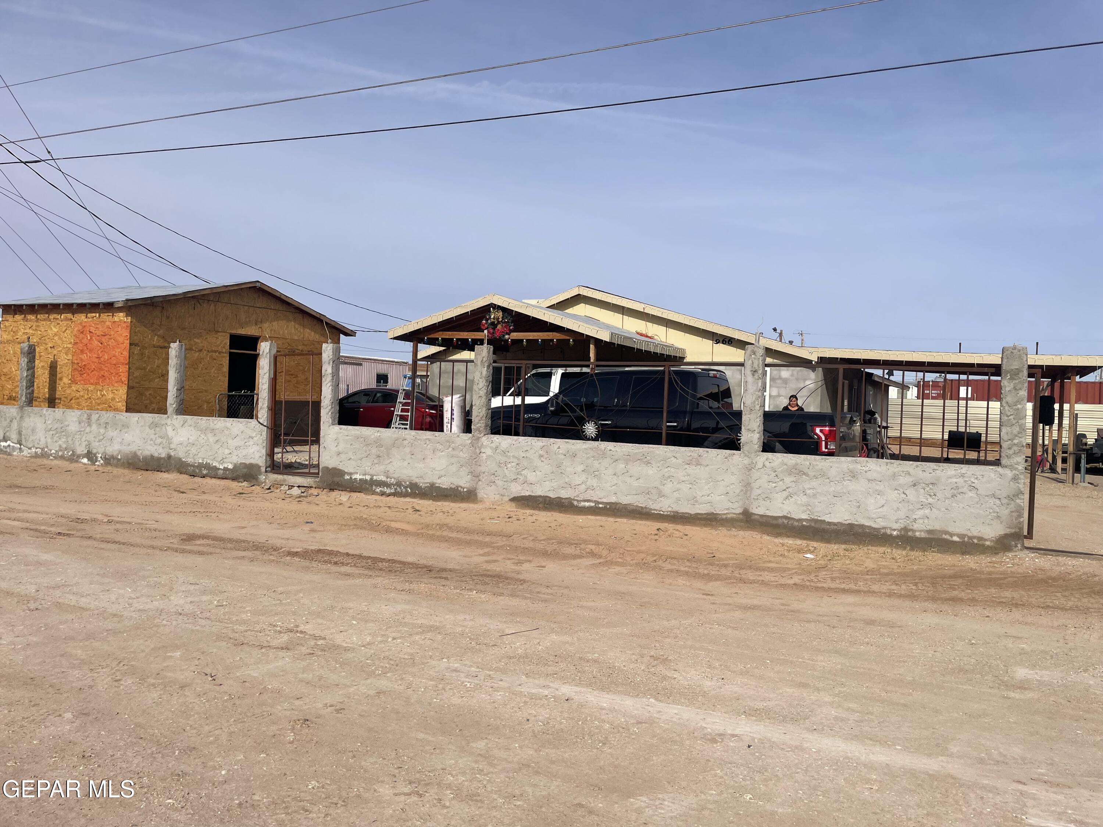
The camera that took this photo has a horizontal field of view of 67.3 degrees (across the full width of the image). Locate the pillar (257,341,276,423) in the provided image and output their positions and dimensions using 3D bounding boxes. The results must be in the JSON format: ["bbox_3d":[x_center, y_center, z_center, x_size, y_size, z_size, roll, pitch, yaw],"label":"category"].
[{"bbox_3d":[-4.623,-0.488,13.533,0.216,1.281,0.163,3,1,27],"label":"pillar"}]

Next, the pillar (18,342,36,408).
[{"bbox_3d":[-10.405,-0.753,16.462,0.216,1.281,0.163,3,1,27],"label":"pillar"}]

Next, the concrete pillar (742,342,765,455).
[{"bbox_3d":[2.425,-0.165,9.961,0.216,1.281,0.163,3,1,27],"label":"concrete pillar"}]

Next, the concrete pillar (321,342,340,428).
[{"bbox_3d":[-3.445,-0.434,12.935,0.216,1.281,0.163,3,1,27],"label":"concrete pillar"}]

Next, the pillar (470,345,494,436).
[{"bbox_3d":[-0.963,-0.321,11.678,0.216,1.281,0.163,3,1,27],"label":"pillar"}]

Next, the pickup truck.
[{"bbox_3d":[1.506,0.366,12.518,5.870,1.950,2.100,3,1,28],"label":"pickup truck"}]

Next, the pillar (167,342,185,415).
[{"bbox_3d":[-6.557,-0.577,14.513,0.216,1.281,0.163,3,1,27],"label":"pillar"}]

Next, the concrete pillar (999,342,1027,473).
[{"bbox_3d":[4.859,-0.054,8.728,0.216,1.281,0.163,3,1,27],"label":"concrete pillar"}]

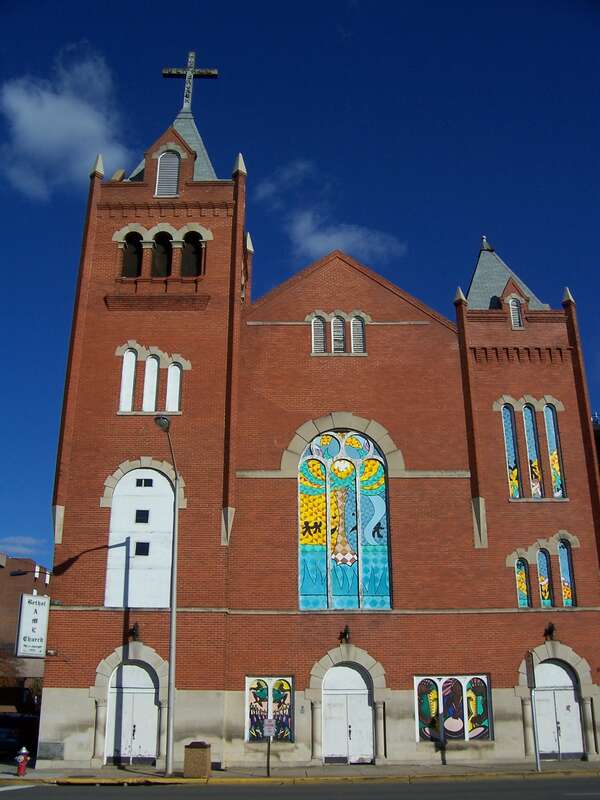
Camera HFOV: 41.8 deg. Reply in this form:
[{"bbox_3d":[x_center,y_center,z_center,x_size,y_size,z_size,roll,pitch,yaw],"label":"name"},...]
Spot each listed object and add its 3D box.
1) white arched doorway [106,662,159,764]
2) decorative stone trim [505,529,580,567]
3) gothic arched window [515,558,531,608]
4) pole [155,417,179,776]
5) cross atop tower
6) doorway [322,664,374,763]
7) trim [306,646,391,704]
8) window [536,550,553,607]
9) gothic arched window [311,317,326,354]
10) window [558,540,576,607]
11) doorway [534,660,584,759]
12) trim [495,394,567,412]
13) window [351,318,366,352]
[{"bbox_3d":[-4.806,9.030,22.616,1.467,2.867,0.400,0,-21,-1],"label":"white arched doorway"},{"bbox_3d":[7.852,4.846,25.592,2.404,1.212,0.250,0,-21,0],"label":"decorative stone trim"},{"bbox_3d":[7.156,5.880,25.228,0.446,1.572,0.200,0,-21,0],"label":"gothic arched window"},{"bbox_3d":[-3.587,5.179,20.913,0.420,9.251,2.595,-2,-21,6],"label":"pole"},{"bbox_3d":[-5.028,-14.582,35.888,2.573,3.500,0.300,0,-21,0],"label":"cross atop tower"},{"bbox_3d":[1.423,9.353,23.491,1.472,2.800,0.350,0,-21,0],"label":"doorway"},{"bbox_3d":[1.469,8.438,24.280,2.632,1.695,0.400,0,-21,0],"label":"trim"},{"bbox_3d":[7.673,5.563,24.559,0.419,1.855,0.250,0,-21,-1],"label":"window"},{"bbox_3d":[0.670,-2.293,28.382,0.492,1.472,0.200,0,-21,0],"label":"gothic arched window"},{"bbox_3d":[8.382,5.444,24.623,0.439,2.101,0.250,0,-21,-1],"label":"window"},{"bbox_3d":[7.874,9.435,23.973,1.513,2.806,0.300,0,-21,0],"label":"doorway"},{"bbox_3d":[7.725,0.157,26.687,2.370,0.646,0.220,0,-21,0],"label":"trim"},{"bbox_3d":[2.059,-2.279,27.796,0.520,1.405,0.200,0,-21,0],"label":"window"}]

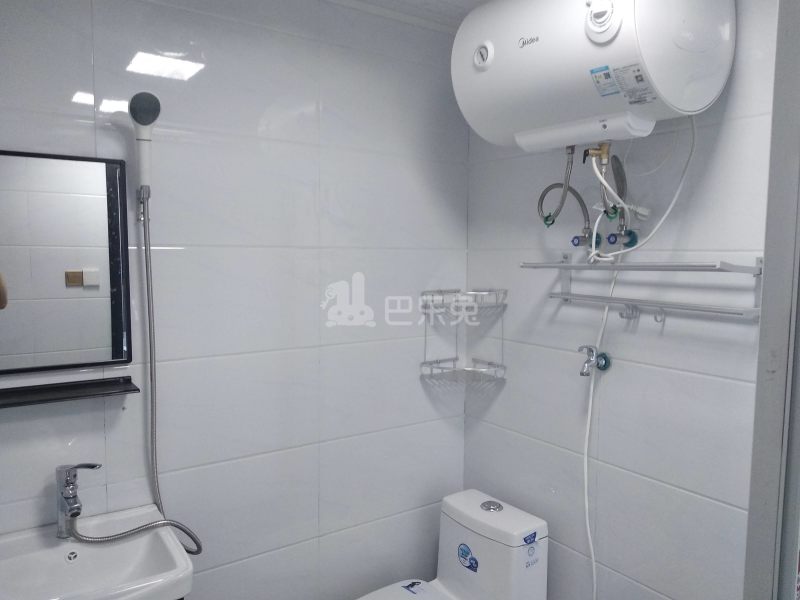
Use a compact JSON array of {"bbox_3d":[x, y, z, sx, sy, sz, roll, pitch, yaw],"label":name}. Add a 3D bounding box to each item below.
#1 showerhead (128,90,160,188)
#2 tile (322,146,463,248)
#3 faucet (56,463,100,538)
[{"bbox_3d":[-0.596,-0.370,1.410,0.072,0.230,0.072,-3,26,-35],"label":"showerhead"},{"bbox_3d":[-0.001,-0.320,1.968,0.591,0.300,0.010,-3,6,-35],"label":"tile"},{"bbox_3d":[-0.726,0.472,1.367,0.090,0.175,0.130,-3,6,-35],"label":"faucet"}]

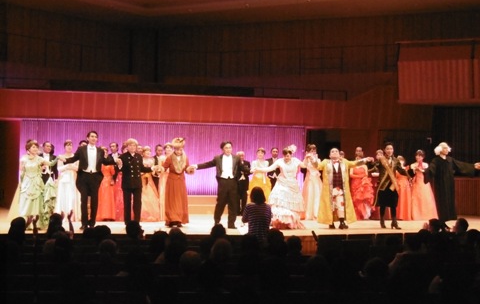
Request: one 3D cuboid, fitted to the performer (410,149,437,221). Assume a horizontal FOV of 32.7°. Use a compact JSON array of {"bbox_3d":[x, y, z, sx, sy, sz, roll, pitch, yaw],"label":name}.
[{"bbox_3d":[4.307,0.759,19.100,0.660,1.681,0.560,1,-1,-5],"label":"performer"}]

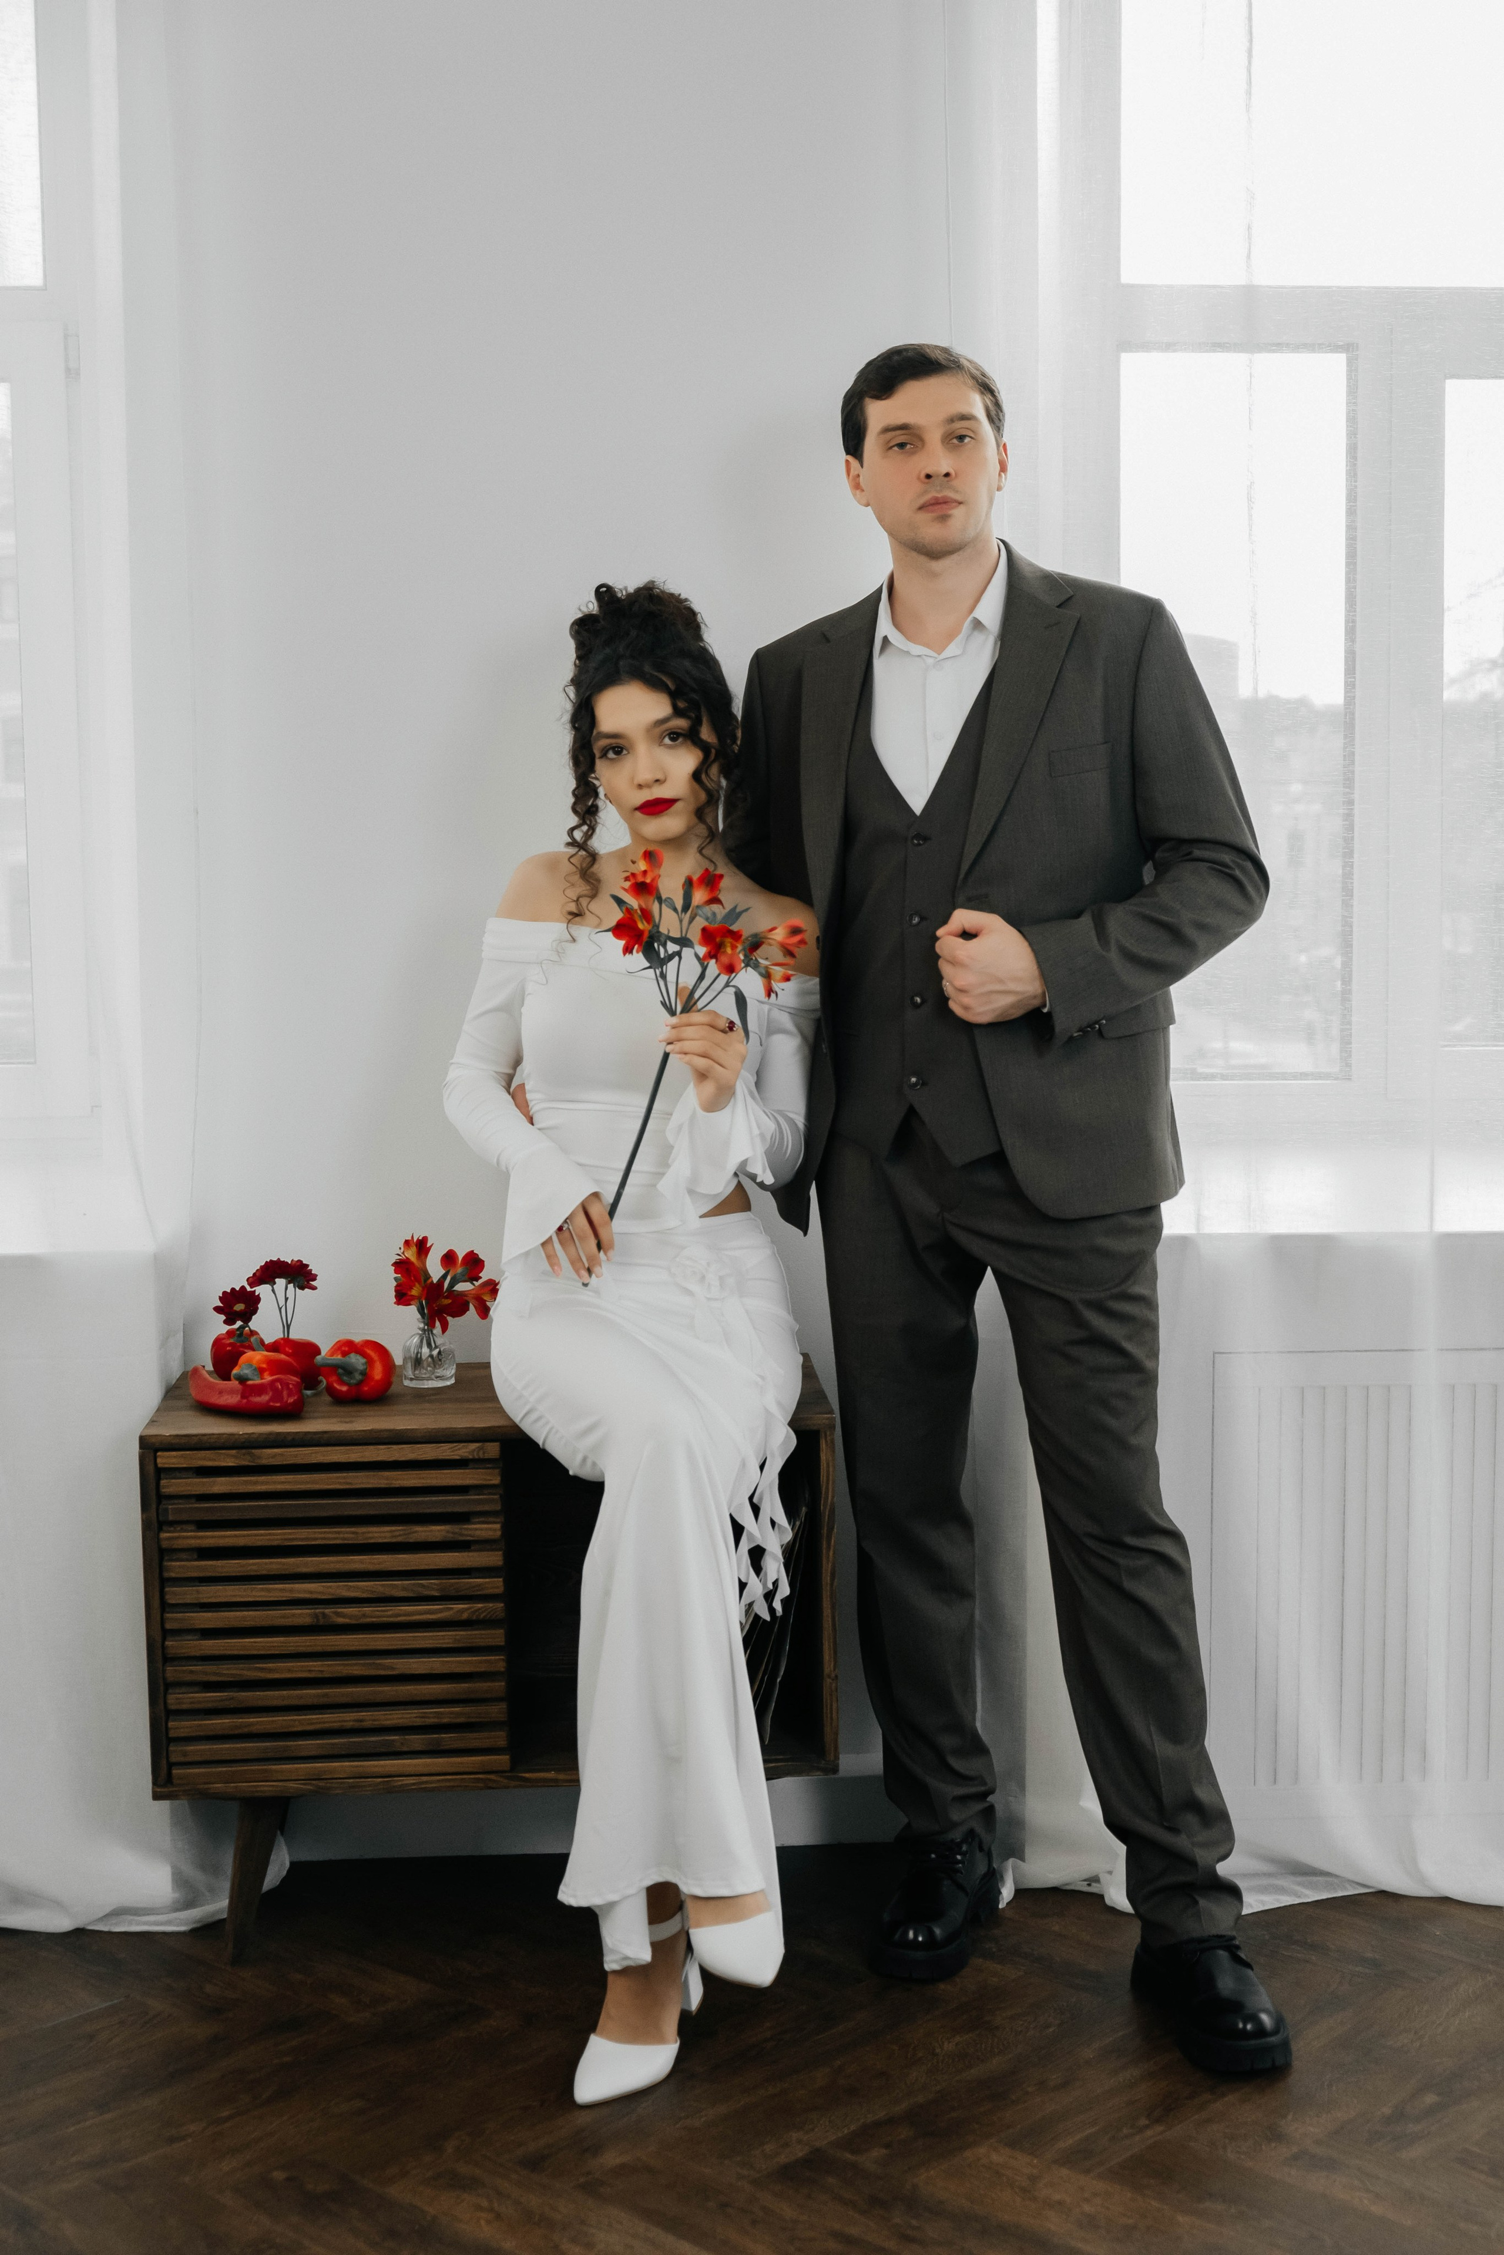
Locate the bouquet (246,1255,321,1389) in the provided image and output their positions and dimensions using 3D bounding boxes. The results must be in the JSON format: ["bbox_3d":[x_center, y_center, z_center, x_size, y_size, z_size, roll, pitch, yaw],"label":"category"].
[{"bbox_3d":[-0.577,0.236,3.650,0.090,0.157,0.085,-1,5,-4],"label":"bouquet"}]

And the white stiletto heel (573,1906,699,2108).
[{"bbox_3d":[-0.119,0.910,3.097,0.085,0.140,0.250,1,5,21],"label":"white stiletto heel"}]

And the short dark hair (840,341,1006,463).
[{"bbox_3d":[0.189,-0.778,3.252,0.174,0.165,0.200,-2,-1,-12],"label":"short dark hair"}]

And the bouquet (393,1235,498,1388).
[{"bbox_3d":[-0.378,0.223,3.637,0.130,0.180,0.110,-1,5,-4],"label":"bouquet"}]

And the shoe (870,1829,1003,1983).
[{"bbox_3d":[0.230,0.887,3.459,0.112,0.120,0.300,1,5,18],"label":"shoe"}]

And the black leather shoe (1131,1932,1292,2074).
[{"bbox_3d":[0.497,0.906,3.195,0.112,0.120,0.300,-2,5,-13],"label":"black leather shoe"}]

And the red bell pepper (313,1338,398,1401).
[{"bbox_3d":[-0.473,0.284,3.554,0.080,0.072,0.085,0,5,8],"label":"red bell pepper"}]

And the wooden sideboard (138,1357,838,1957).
[{"bbox_3d":[-0.307,0.631,3.569,0.783,0.625,0.430,-1,5,-4],"label":"wooden sideboard"}]

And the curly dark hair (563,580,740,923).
[{"bbox_3d":[-0.113,-0.423,3.308,0.200,0.380,0.230,-2,5,-14],"label":"curly dark hair"}]

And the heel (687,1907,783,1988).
[{"bbox_3d":[-0.027,0.765,3.038,0.085,0.135,0.240,-3,23,-24],"label":"heel"}]

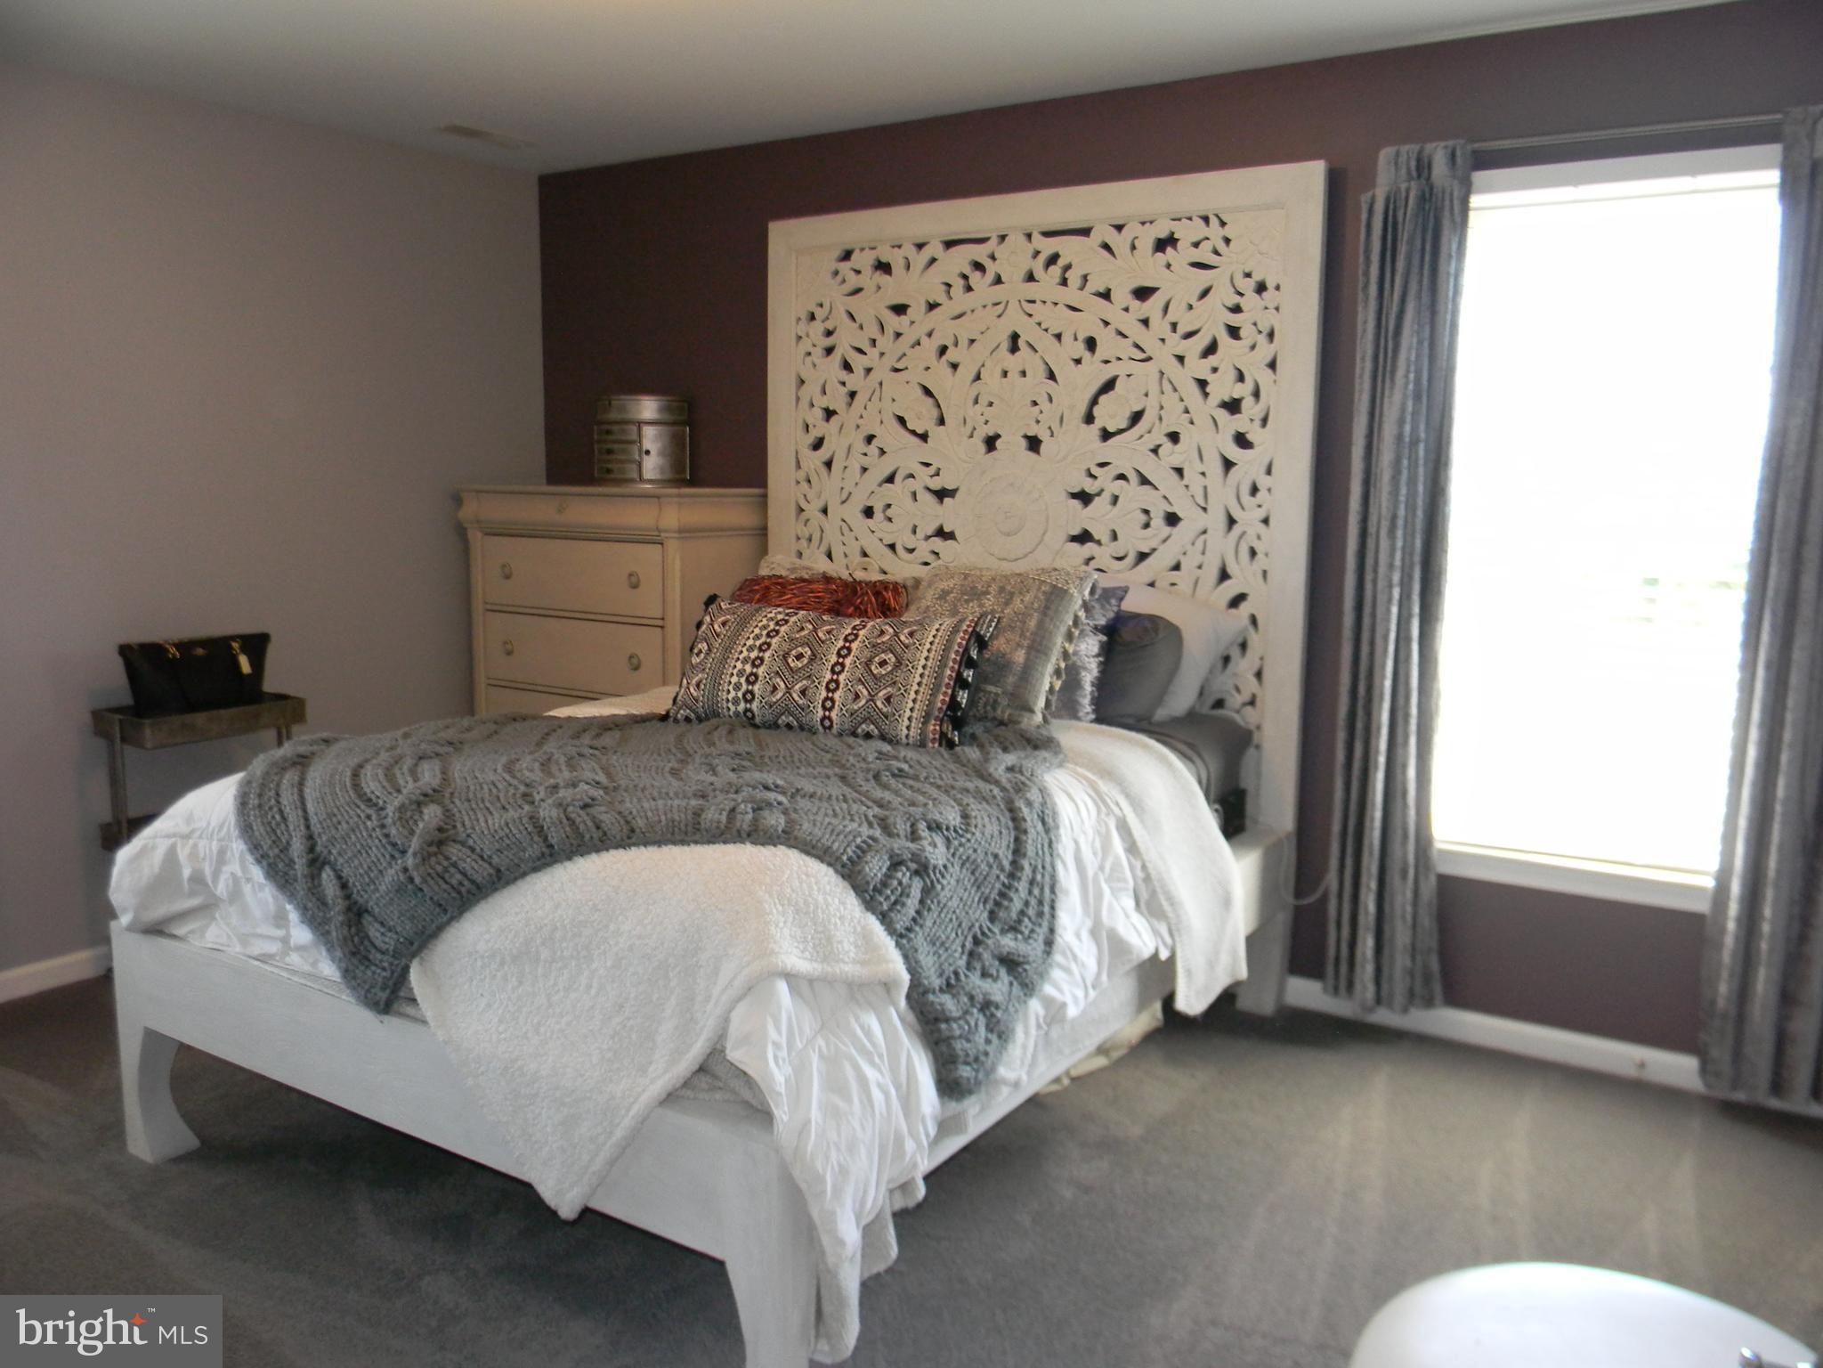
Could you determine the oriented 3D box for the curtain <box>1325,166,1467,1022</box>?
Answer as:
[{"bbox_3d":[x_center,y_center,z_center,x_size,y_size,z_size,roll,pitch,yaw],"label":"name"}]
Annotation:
[{"bbox_3d":[1.198,-0.217,3.619,0.280,2.100,0.100,6,10,33],"label":"curtain"}]

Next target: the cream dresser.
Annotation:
[{"bbox_3d":[-0.963,0.038,4.903,0.975,1.364,0.490,6,10,33],"label":"cream dresser"}]

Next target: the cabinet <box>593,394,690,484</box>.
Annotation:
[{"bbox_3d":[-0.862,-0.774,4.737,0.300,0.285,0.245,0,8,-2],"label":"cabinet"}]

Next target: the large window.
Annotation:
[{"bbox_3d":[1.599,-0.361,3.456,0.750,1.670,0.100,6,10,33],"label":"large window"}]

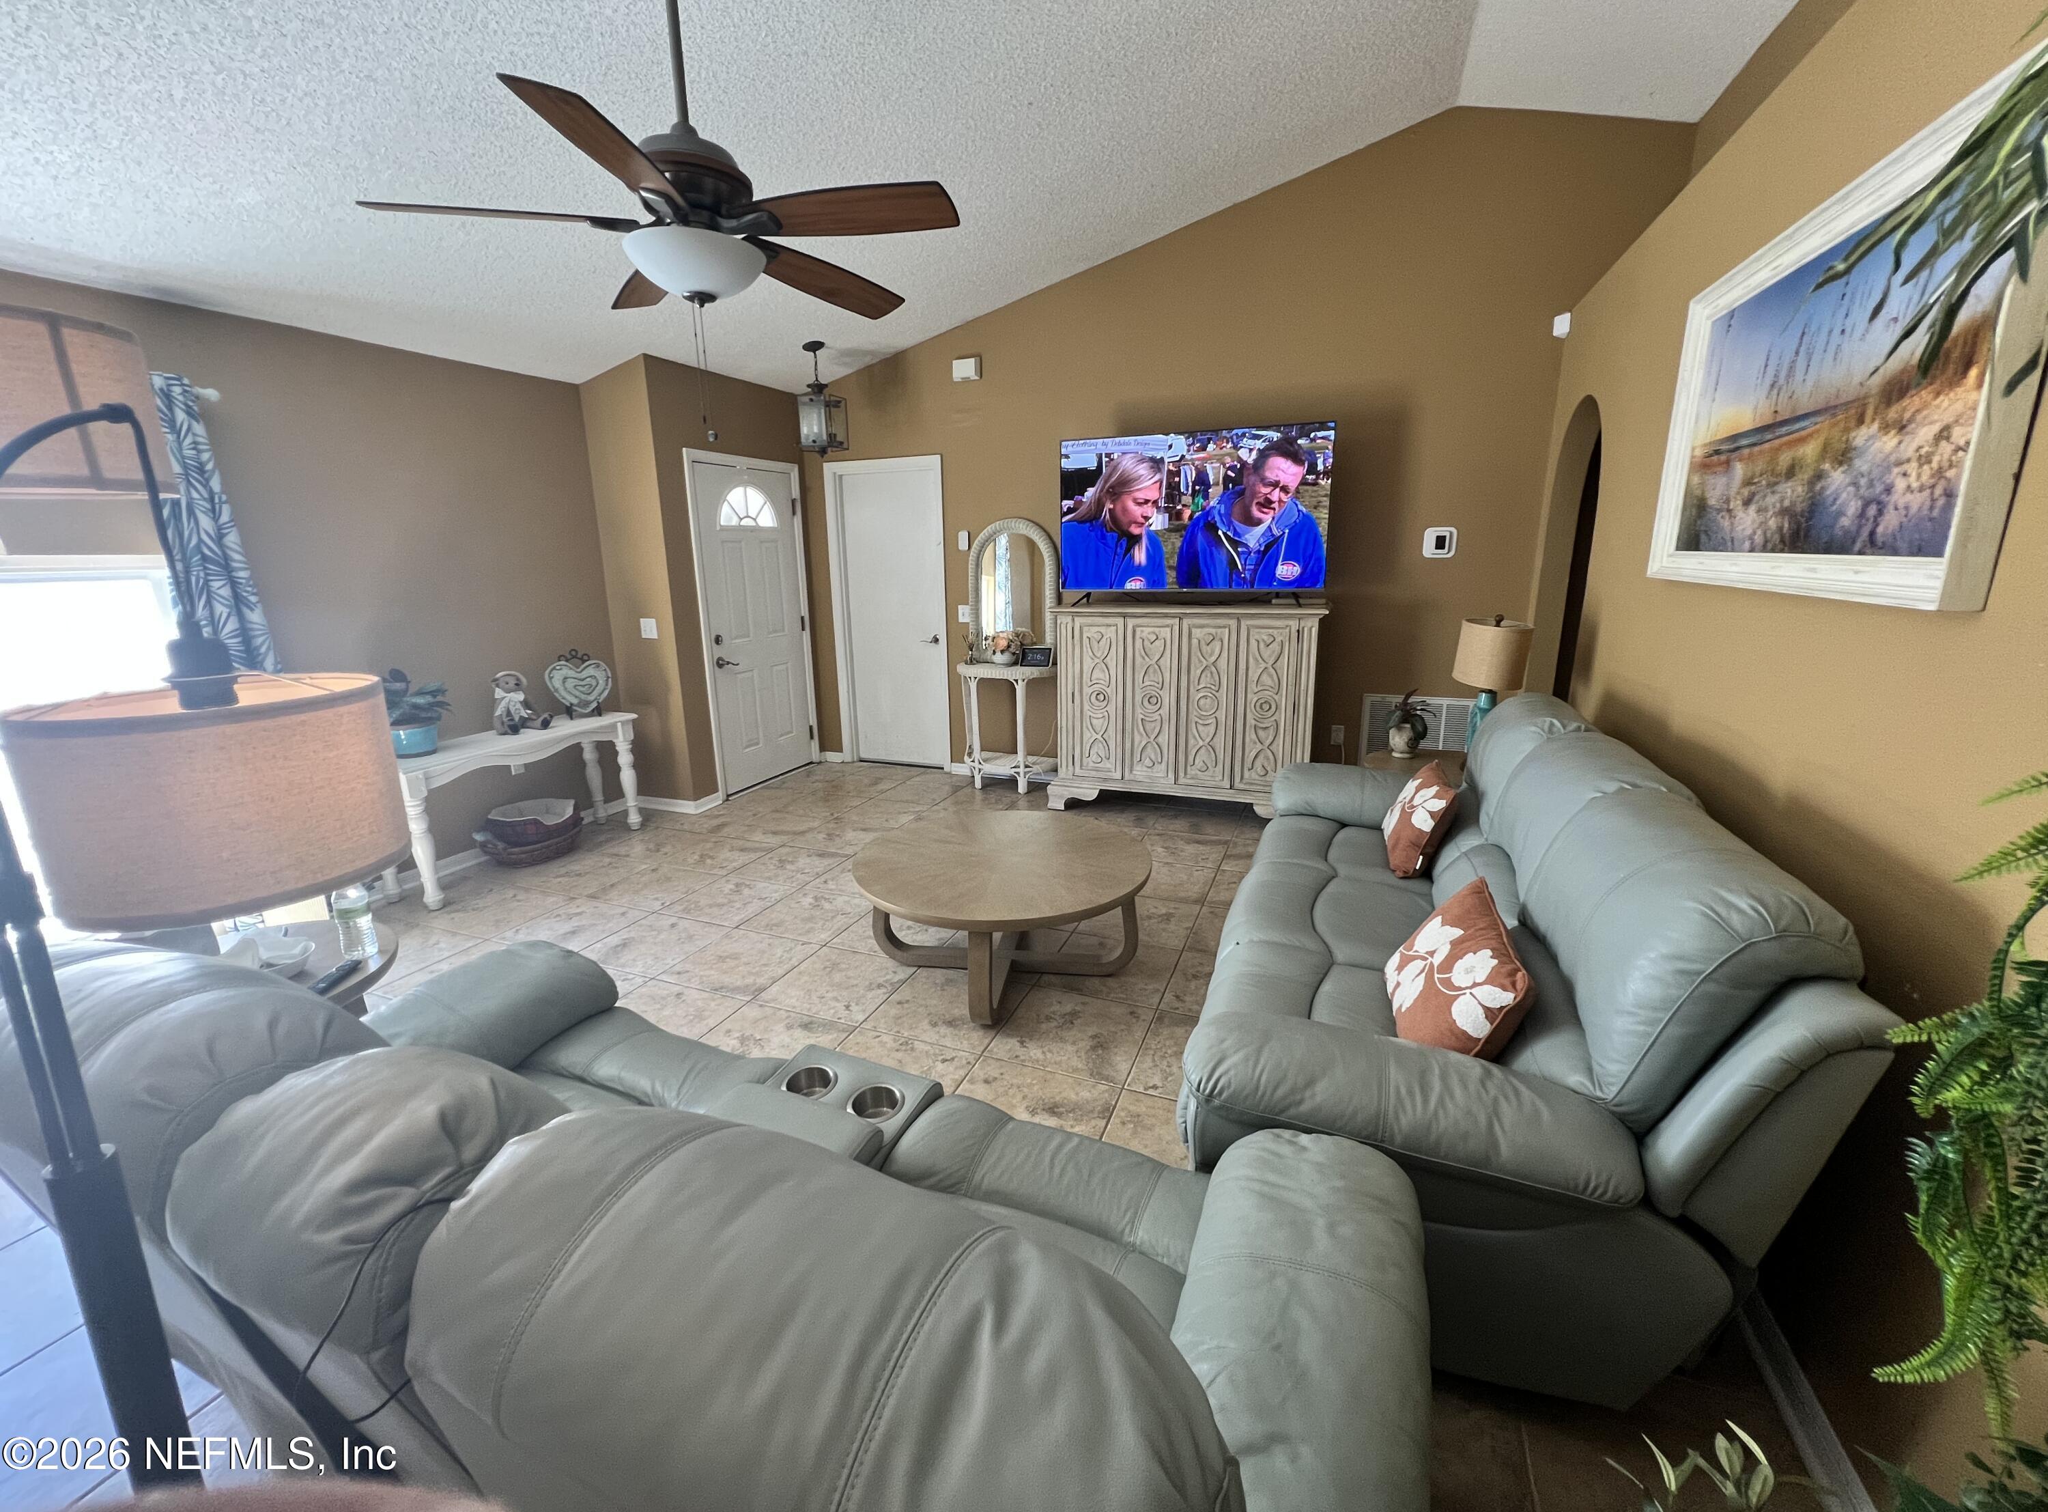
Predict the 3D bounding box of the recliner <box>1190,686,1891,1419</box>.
[{"bbox_3d":[1.119,0.365,2.175,0.960,0.900,2.250,4,14,22],"label":"recliner"}]

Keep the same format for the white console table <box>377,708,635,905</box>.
[{"bbox_3d":[-2.523,0.222,3.811,0.380,0.640,1.220,5,15,21],"label":"white console table"}]

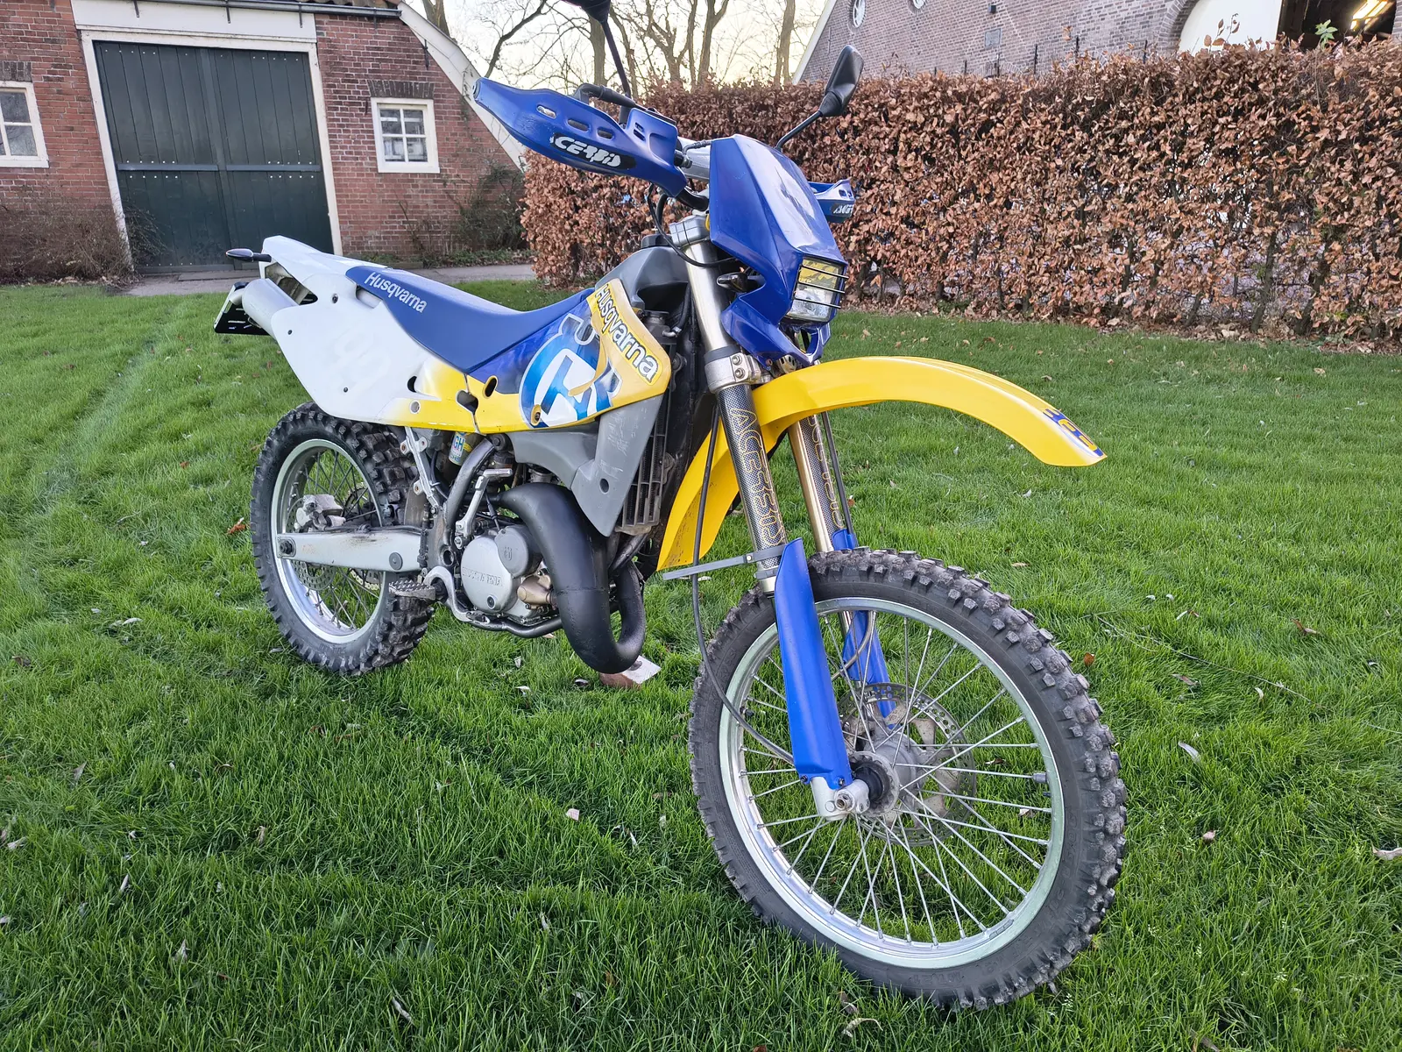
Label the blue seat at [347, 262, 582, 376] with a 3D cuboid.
[{"bbox_3d":[-0.425,-0.402,1.879,0.640,0.190,0.235,17,19,36],"label":"blue seat"}]

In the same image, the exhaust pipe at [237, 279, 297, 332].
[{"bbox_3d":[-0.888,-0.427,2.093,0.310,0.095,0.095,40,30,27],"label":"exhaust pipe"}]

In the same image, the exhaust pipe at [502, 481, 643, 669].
[{"bbox_3d":[-0.222,0.081,1.712,0.320,0.315,0.230,17,19,36],"label":"exhaust pipe"}]

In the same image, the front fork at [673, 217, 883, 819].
[{"bbox_3d":[0.153,-0.022,1.480,0.120,0.910,0.250,-15,-1,40],"label":"front fork"}]

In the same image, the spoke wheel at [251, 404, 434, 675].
[{"bbox_3d":[-0.863,0.029,2.312,0.670,0.670,0.130,17,19,36],"label":"spoke wheel"}]

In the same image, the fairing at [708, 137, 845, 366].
[{"bbox_3d":[0.121,-0.402,1.437,0.190,0.325,0.230,17,19,36],"label":"fairing"}]

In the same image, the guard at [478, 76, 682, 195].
[{"bbox_3d":[-0.139,-0.508,1.251,0.300,0.120,0.110,7,13,-28],"label":"guard"}]

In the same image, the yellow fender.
[{"bbox_3d":[0.234,-0.045,1.411,0.650,0.405,0.190,17,19,36],"label":"yellow fender"}]

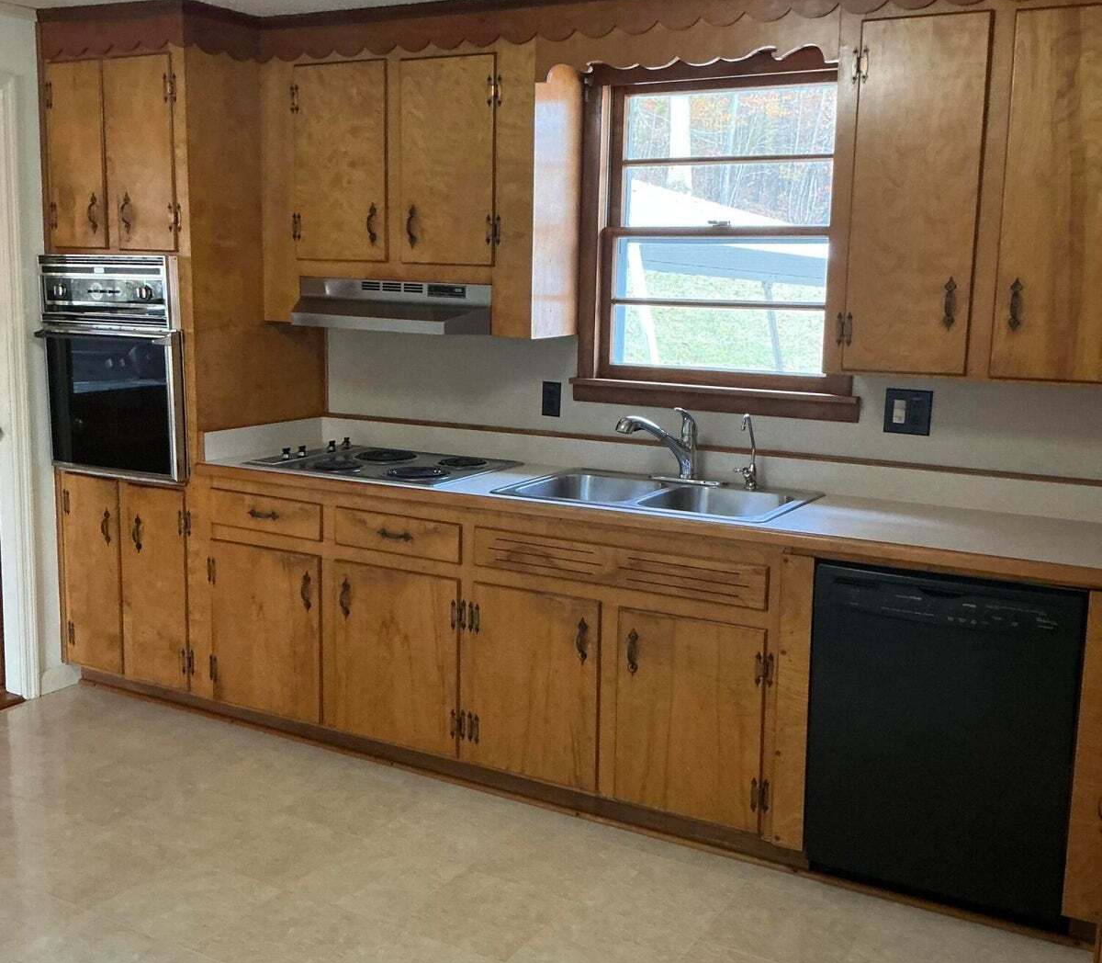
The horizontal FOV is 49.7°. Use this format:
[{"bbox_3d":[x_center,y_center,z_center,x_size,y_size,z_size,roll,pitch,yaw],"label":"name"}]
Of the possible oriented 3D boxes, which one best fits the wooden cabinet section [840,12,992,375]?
[{"bbox_3d":[0.995,-0.739,3.160,0.329,0.902,0.331,6,10,29],"label":"wooden cabinet section"}]

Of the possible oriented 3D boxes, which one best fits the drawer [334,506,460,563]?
[{"bbox_3d":[-0.351,0.124,3.726,0.457,0.122,0.490,6,11,28],"label":"drawer"}]

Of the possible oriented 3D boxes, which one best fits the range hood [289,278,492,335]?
[{"bbox_3d":[-0.475,-0.576,3.877,0.752,0.160,0.440,6,11,28],"label":"range hood"}]

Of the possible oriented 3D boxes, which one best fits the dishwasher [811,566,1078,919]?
[{"bbox_3d":[1.053,0.593,3.100,0.615,0.835,0.610,6,11,28],"label":"dishwasher"}]

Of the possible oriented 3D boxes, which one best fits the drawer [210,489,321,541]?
[{"bbox_3d":[-0.797,0.072,3.963,0.460,0.124,0.490,6,11,28],"label":"drawer"}]

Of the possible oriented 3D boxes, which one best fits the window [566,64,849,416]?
[{"bbox_3d":[0.506,-0.745,3.580,0.931,1.057,0.120,6,11,28],"label":"window"}]

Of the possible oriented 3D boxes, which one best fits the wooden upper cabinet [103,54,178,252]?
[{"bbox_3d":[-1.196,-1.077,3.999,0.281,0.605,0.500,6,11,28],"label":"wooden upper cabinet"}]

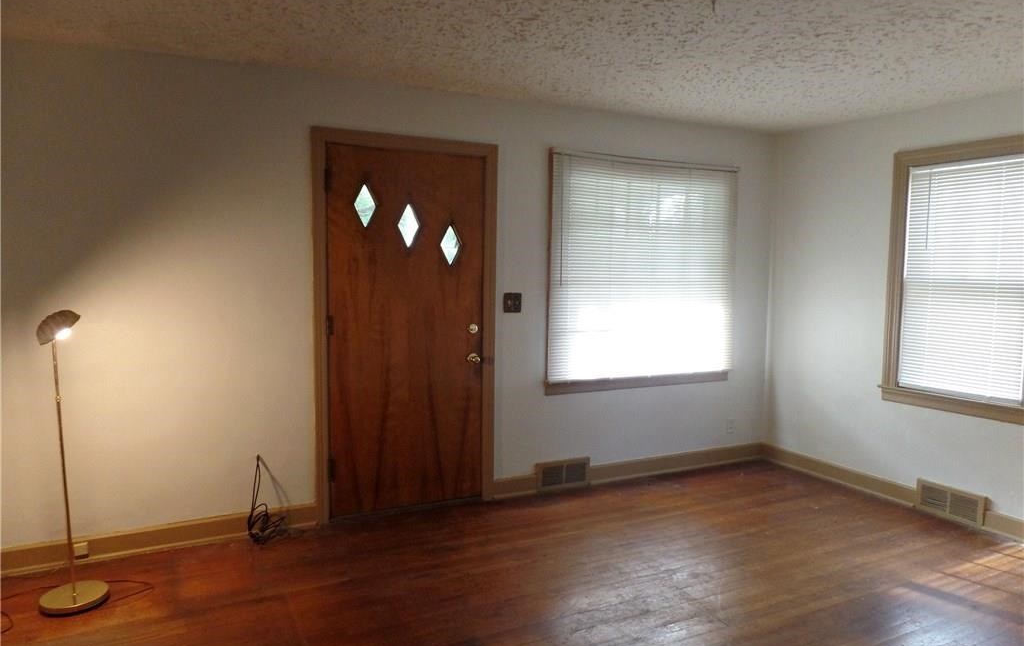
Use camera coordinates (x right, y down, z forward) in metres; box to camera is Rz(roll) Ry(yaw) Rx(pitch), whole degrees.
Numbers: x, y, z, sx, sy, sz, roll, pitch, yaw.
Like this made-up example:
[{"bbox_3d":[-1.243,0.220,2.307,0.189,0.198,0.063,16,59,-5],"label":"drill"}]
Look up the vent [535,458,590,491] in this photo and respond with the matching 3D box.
[{"bbox_3d":[0.333,0.974,4.377,0.395,0.190,0.050,-2,6,-26],"label":"vent"}]

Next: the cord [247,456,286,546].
[{"bbox_3d":[-1.280,0.922,3.538,0.200,0.440,0.140,-2,6,-26],"label":"cord"}]

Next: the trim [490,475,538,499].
[{"bbox_3d":[0.013,1.017,4.237,0.310,0.145,0.030,-2,6,-26],"label":"trim"}]

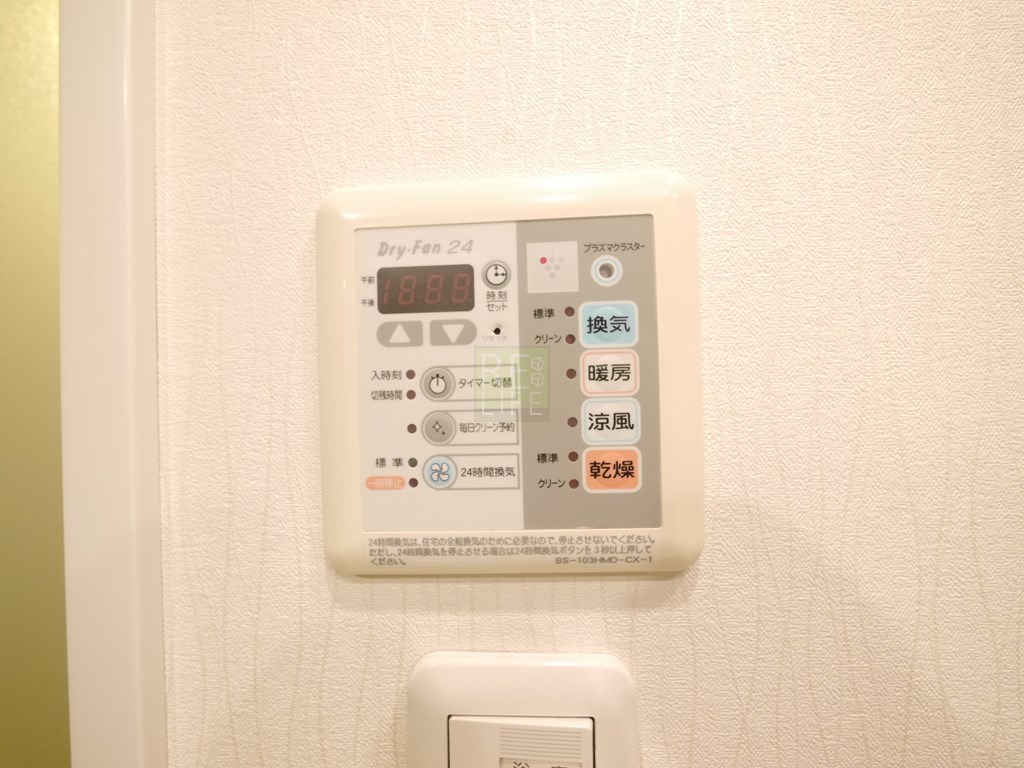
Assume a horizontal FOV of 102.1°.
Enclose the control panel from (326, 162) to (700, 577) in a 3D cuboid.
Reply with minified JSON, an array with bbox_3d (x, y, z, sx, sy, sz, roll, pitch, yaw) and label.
[{"bbox_3d":[-0.001,-0.003,0.122,0.116,0.120,0.014,-2,-1,2],"label":"control panel"}]

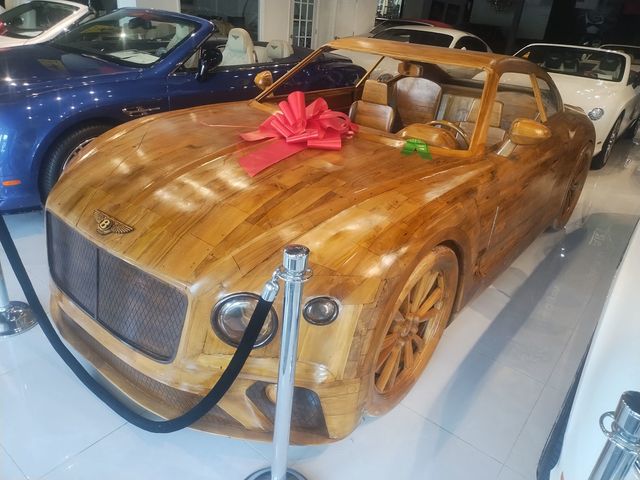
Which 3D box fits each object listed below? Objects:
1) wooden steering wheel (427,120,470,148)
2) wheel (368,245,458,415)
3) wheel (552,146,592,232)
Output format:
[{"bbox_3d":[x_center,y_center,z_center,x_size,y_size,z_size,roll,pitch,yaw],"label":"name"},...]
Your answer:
[{"bbox_3d":[0.757,-0.565,2.866,0.370,0.370,0.100,23,51,33],"label":"wooden steering wheel"},{"bbox_3d":[0.317,0.350,1.952,0.220,0.735,0.735,23,31,33],"label":"wheel"},{"bbox_3d":[2.108,-0.468,3.989,0.220,0.730,0.730,23,31,33],"label":"wheel"}]

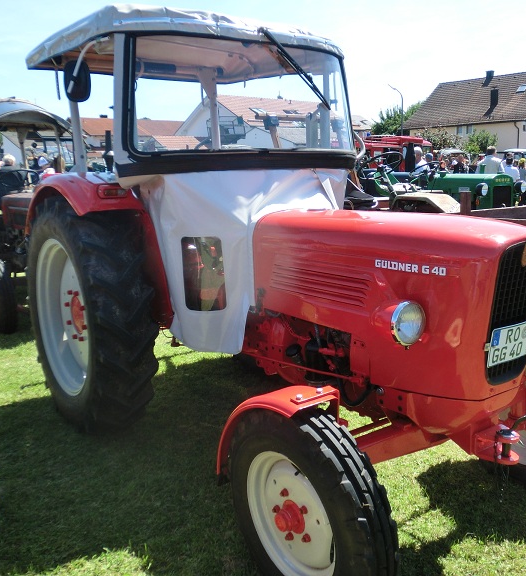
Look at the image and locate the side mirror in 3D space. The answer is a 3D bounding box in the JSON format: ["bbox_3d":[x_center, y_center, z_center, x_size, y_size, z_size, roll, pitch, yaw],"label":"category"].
[{"bbox_3d":[-0.881,-0.981,2.951,0.140,0.205,0.060,-9,13,-35],"label":"side mirror"}]

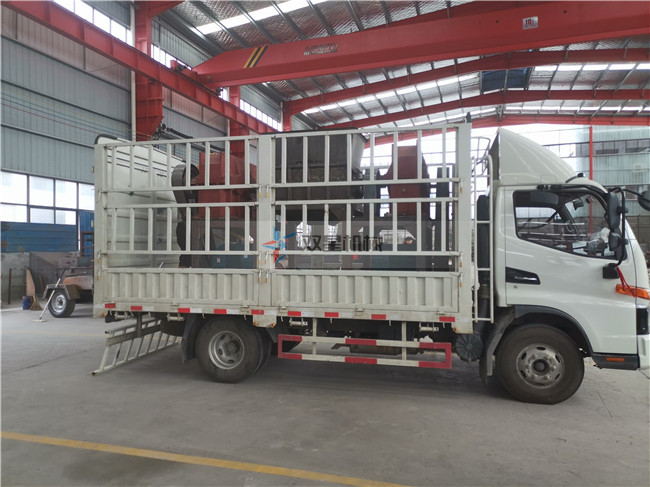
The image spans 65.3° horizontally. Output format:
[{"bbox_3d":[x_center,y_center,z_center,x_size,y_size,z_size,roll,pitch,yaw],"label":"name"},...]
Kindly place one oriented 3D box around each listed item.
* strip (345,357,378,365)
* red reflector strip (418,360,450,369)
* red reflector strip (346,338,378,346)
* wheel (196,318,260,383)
[{"bbox_3d":[0.380,1.217,5.274,0.337,0.054,0.025,0,-1,14],"label":"strip"},{"bbox_3d":[1.110,1.222,5.097,0.318,0.054,0.025,0,-1,14],"label":"red reflector strip"},{"bbox_3d":[0.379,1.028,5.277,0.324,0.054,0.025,0,-1,14],"label":"red reflector strip"},{"bbox_3d":[-1.098,1.194,5.832,0.775,0.775,0.210,0,-1,14],"label":"wheel"}]

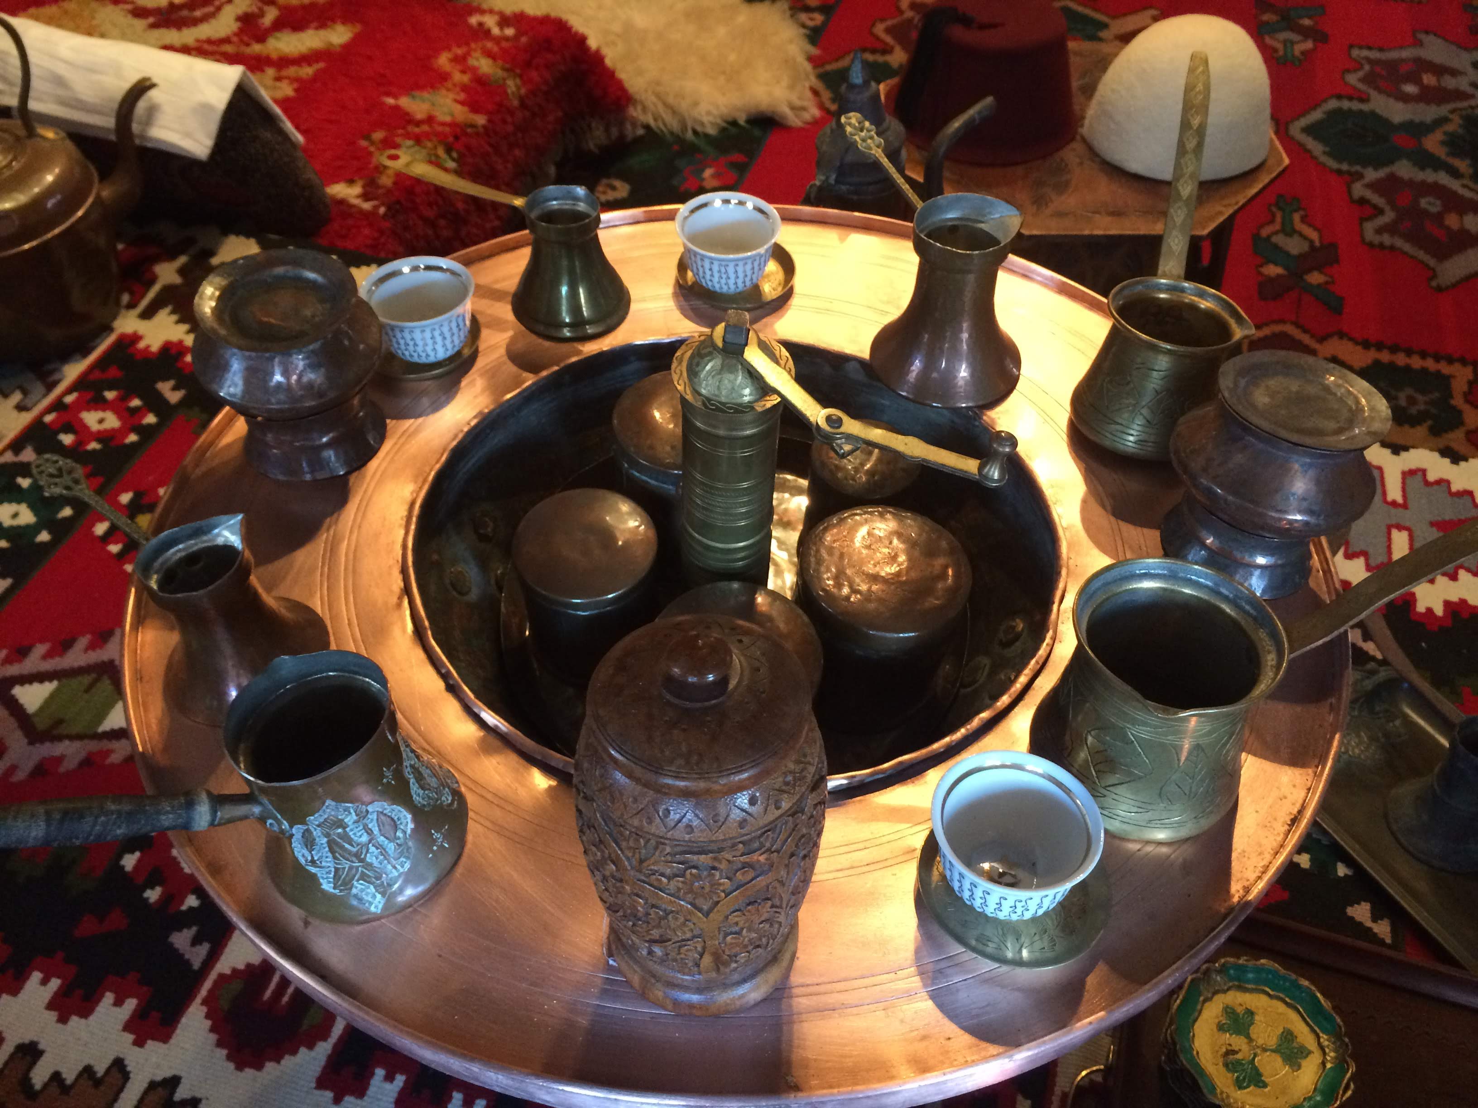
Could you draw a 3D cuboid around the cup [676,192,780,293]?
[{"bbox_3d":[-0.006,-0.190,0.780,0.065,0.044,0.065,0,47,0],"label":"cup"}]

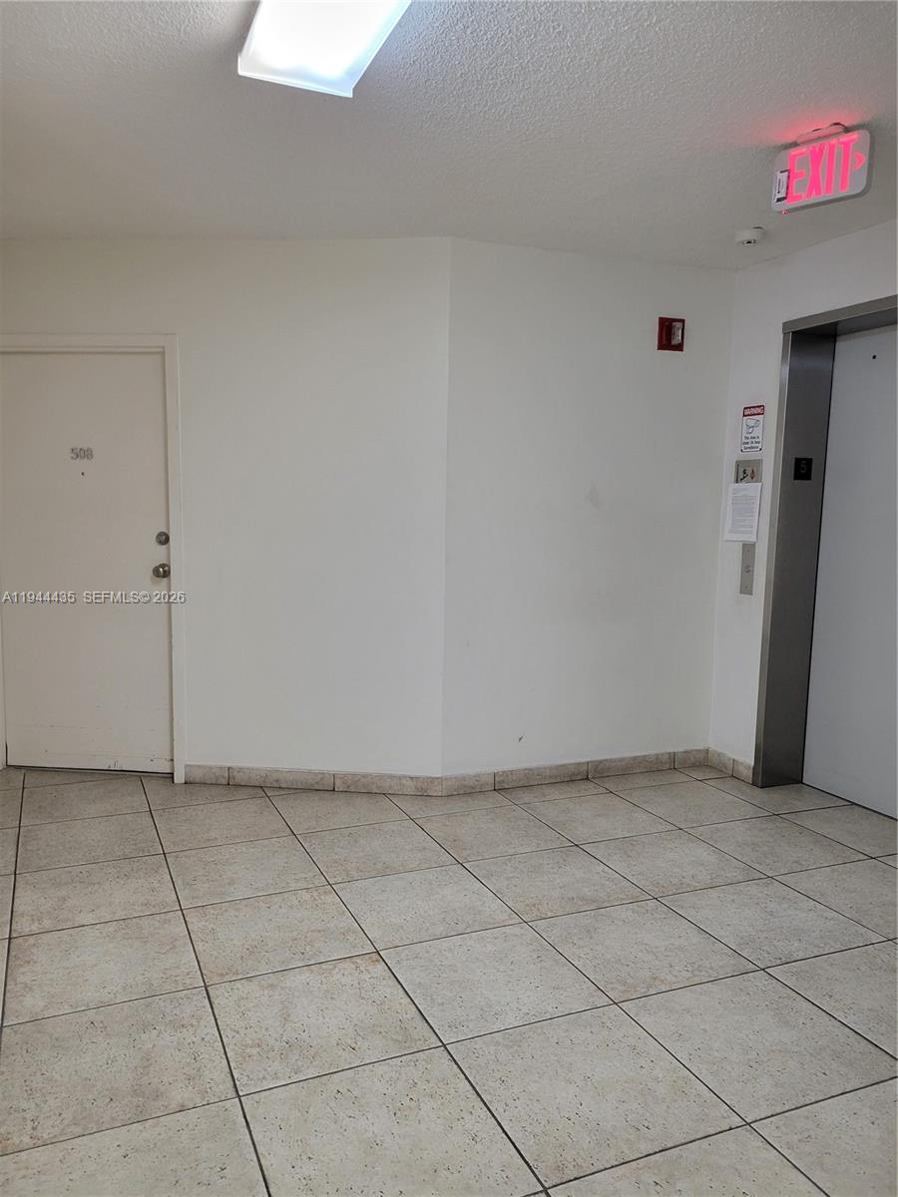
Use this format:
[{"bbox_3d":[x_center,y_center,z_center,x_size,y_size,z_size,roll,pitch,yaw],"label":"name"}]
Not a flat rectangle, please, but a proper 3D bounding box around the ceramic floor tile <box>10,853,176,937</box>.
[{"bbox_3d":[-1.209,1.004,3.074,0.502,0.010,0.502,-2,7,-24],"label":"ceramic floor tile"}]

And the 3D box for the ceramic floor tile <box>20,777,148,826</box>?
[{"bbox_3d":[-1.622,0.901,4.007,0.504,0.010,0.504,-2,7,-24],"label":"ceramic floor tile"}]

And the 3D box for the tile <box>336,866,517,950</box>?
[{"bbox_3d":[-0.082,1.029,3.018,0.502,0.010,0.502,-2,7,-24],"label":"tile"}]

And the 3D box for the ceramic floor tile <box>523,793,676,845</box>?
[{"bbox_3d":[0.625,0.940,3.852,0.495,0.010,0.495,-2,7,-24],"label":"ceramic floor tile"}]

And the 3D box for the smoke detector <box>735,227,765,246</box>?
[{"bbox_3d":[1.252,-1.503,3.748,0.120,0.048,0.120,1,6,0],"label":"smoke detector"}]

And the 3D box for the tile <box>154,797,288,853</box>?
[{"bbox_3d":[-0.949,0.937,3.736,0.502,0.010,0.502,-2,7,-24],"label":"tile"}]

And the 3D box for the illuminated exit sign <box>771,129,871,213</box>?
[{"bbox_3d":[1.146,-1.311,2.749,0.050,0.202,0.290,-5,9,-44],"label":"illuminated exit sign"}]

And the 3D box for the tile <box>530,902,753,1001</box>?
[{"bbox_3d":[0.578,1.060,2.735,0.495,0.010,0.495,-2,7,-24],"label":"tile"}]

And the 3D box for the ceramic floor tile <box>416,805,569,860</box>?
[{"bbox_3d":[0.170,0.954,3.653,0.495,0.010,0.495,-2,7,-24],"label":"ceramic floor tile"}]

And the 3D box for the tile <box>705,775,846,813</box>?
[{"bbox_3d":[1.547,0.928,4.298,0.453,0.010,0.504,-2,7,-24],"label":"tile"}]

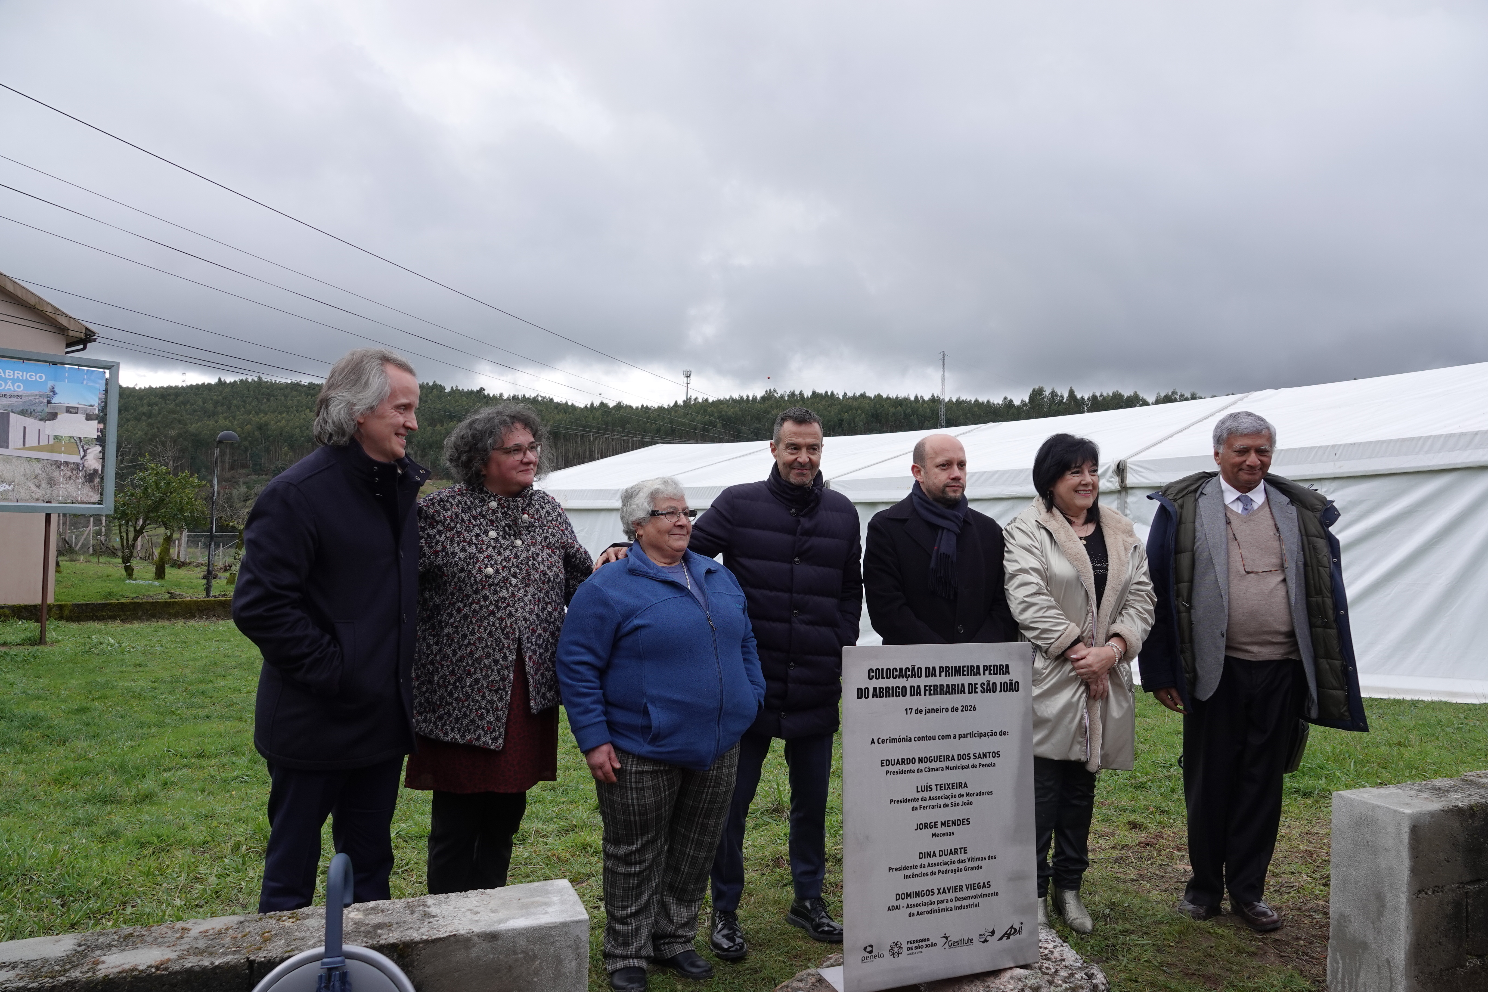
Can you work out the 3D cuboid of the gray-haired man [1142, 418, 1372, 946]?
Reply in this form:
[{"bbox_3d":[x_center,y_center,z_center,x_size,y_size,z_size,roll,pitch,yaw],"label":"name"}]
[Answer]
[{"bbox_3d":[1.788,0.583,3.480,0.770,1.765,0.450,2,-1,24],"label":"gray-haired man"}]

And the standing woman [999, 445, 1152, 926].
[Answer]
[{"bbox_3d":[1.146,0.620,3.400,0.510,1.665,0.400,2,-1,4],"label":"standing woman"}]

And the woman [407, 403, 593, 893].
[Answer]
[{"bbox_3d":[-0.701,0.575,2.830,0.600,1.670,0.420,2,-1,-32],"label":"woman"}]

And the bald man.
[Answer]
[{"bbox_3d":[0.685,0.628,3.470,0.530,1.690,0.380,2,-1,-2],"label":"bald man"}]

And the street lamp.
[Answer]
[{"bbox_3d":[-11.265,0.377,21.524,0.580,3.650,0.490,2,-1,0],"label":"street lamp"}]

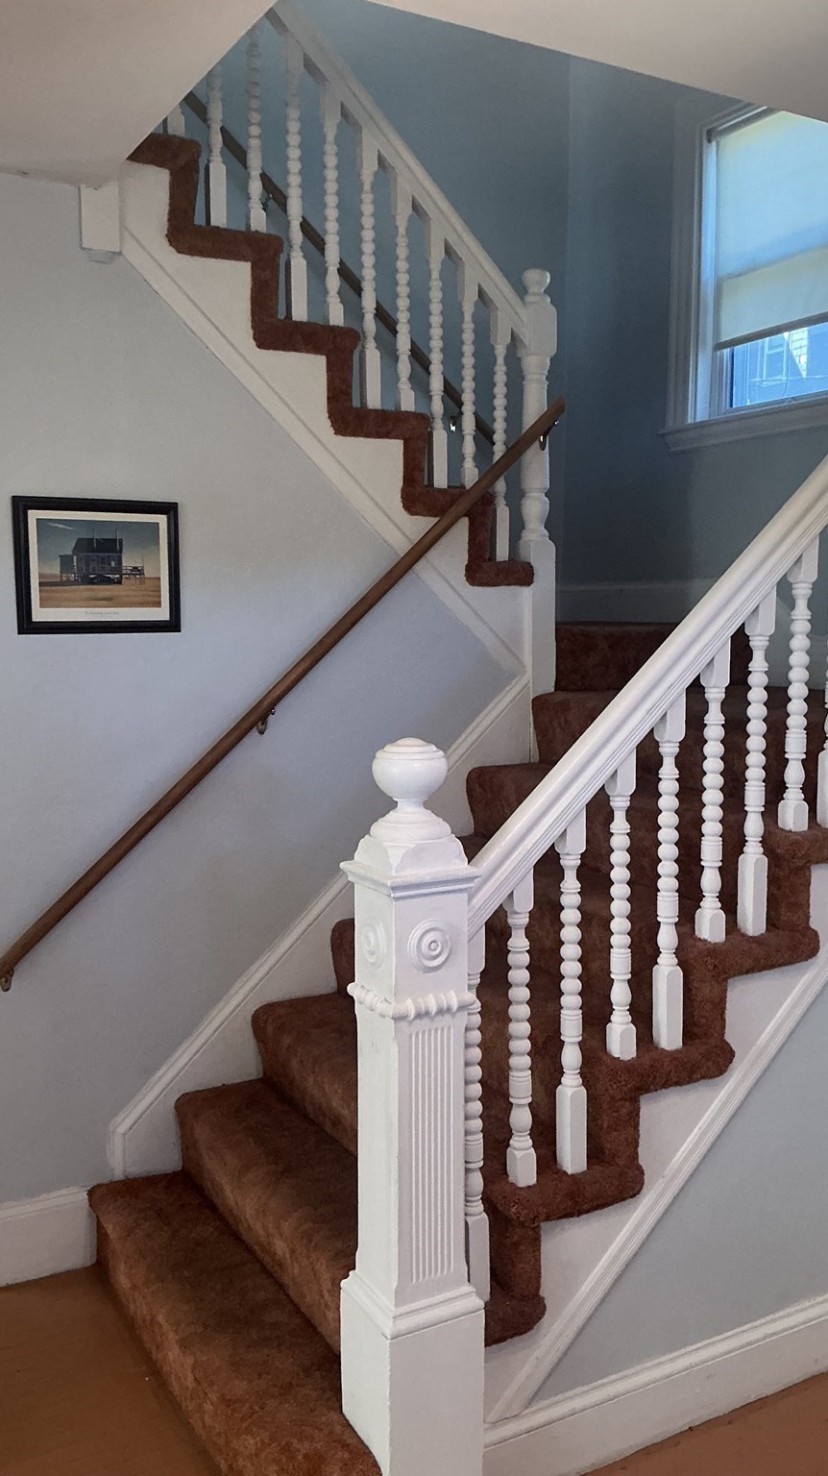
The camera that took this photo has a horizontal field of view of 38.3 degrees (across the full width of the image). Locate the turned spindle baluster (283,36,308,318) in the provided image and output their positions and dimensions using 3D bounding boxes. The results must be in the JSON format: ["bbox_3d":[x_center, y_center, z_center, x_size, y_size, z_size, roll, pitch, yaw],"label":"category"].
[{"bbox_3d":[-0.310,-1.454,3.116,0.044,0.710,0.044,-3,7,-30],"label":"turned spindle baluster"}]

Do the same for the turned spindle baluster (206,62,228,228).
[{"bbox_3d":[-0.503,-1.643,2.987,0.044,0.710,0.044,-3,7,-30],"label":"turned spindle baluster"}]

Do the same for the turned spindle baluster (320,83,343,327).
[{"bbox_3d":[-0.217,-1.412,3.174,0.044,0.620,0.044,-3,7,-30],"label":"turned spindle baluster"}]

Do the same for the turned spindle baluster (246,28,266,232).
[{"bbox_3d":[-0.409,-1.606,3.045,0.044,0.620,0.044,-3,7,-30],"label":"turned spindle baluster"}]

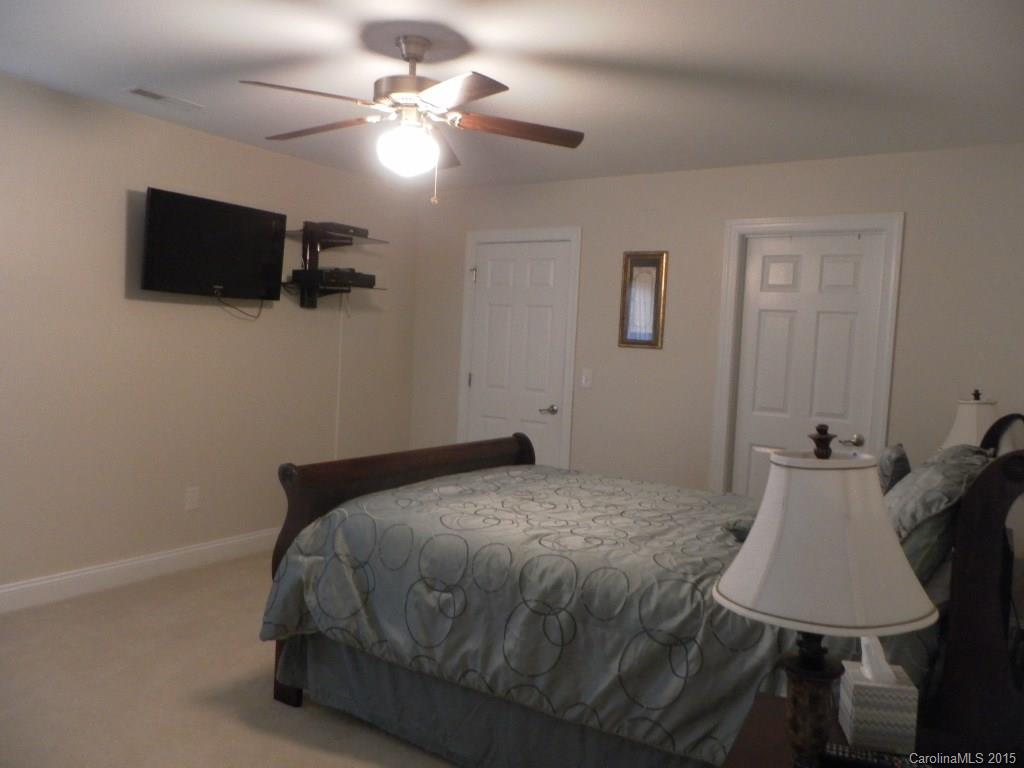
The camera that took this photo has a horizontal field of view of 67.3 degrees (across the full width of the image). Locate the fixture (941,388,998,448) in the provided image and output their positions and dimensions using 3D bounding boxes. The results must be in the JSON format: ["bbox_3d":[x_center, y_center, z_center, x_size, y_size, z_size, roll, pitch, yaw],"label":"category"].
[{"bbox_3d":[1.980,0.328,3.318,0.370,0.610,0.370,5,4,35],"label":"fixture"}]

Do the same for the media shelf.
[{"bbox_3d":[-1.129,-0.737,4.755,0.400,0.540,0.590,5,4,35],"label":"media shelf"}]

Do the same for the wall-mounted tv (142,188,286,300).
[{"bbox_3d":[-1.609,-0.734,4.185,0.075,0.499,0.843,10,7,34],"label":"wall-mounted tv"}]

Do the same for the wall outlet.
[{"bbox_3d":[-1.794,0.640,4.323,0.012,0.118,0.075,5,4,35],"label":"wall outlet"}]

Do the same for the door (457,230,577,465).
[{"bbox_3d":[0.022,0.018,5.309,0.932,2.116,0.090,5,4,35],"label":"door"}]

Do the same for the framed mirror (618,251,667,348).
[{"bbox_3d":[0.805,-0.513,4.714,0.296,0.587,0.030,5,4,35],"label":"framed mirror"}]

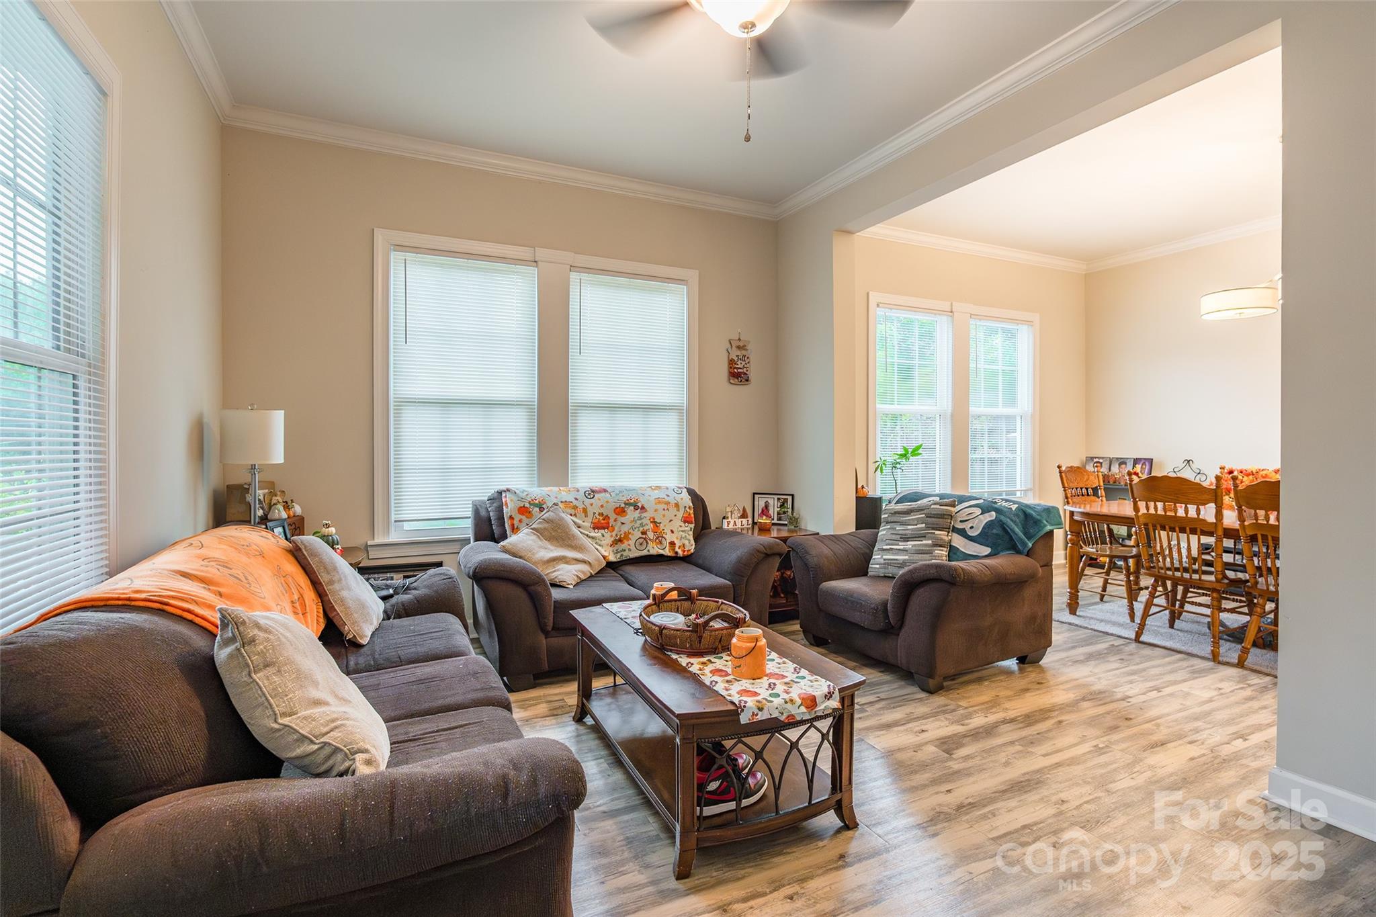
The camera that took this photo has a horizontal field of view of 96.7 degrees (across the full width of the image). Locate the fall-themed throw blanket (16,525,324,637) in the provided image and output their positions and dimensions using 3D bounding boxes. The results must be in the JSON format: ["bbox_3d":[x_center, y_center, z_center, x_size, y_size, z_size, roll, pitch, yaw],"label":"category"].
[{"bbox_3d":[-1.247,0.421,1.556,0.492,0.384,0.936,-1,1,-25],"label":"fall-themed throw blanket"}]

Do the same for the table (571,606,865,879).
[{"bbox_3d":[0.015,0.937,2.383,0.668,0.450,1.242,-1,1,-25],"label":"table"}]

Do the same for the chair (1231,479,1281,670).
[{"bbox_3d":[3.312,0.613,3.248,0.594,1.062,0.492,-1,1,-25],"label":"chair"}]

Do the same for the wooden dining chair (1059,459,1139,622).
[{"bbox_3d":[3.216,0.592,4.580,0.492,1.062,0.612,-1,1,-25],"label":"wooden dining chair"}]

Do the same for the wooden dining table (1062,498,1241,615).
[{"bbox_3d":[3.512,0.753,3.807,1.176,0.763,2.220,-1,1,-25],"label":"wooden dining table"}]

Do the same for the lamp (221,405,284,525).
[{"bbox_3d":[-2.151,0.120,3.024,0.258,0.775,0.258,-1,1,-25],"label":"lamp"}]

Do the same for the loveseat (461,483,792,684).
[{"bbox_3d":[-0.393,0.662,3.701,1.836,0.960,0.948,-1,1,-25],"label":"loveseat"}]

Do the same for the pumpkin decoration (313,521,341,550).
[{"bbox_3d":[-1.952,0.432,3.320,0.138,0.166,0.126,-1,1,-25],"label":"pumpkin decoration"}]

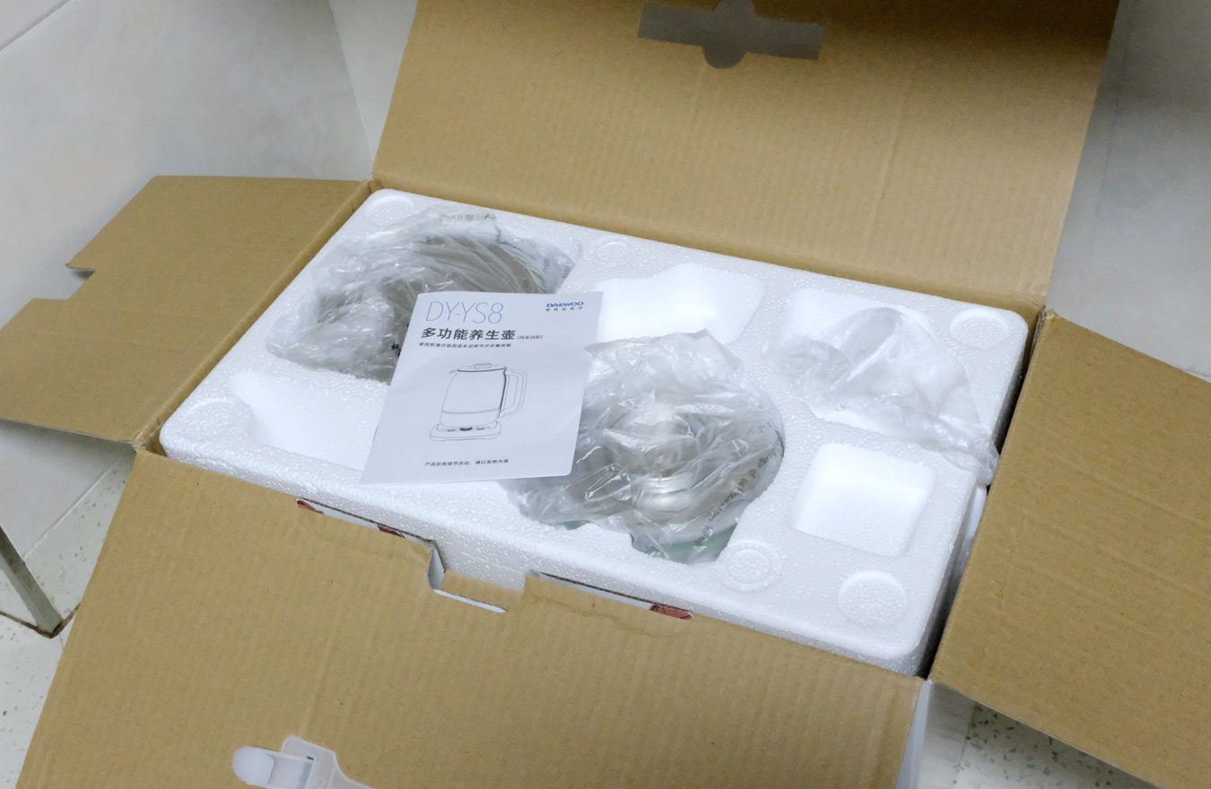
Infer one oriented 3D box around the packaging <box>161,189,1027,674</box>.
[{"bbox_3d":[-0.005,0.041,0.915,0.540,0.150,0.302,14,50,22],"label":"packaging"}]

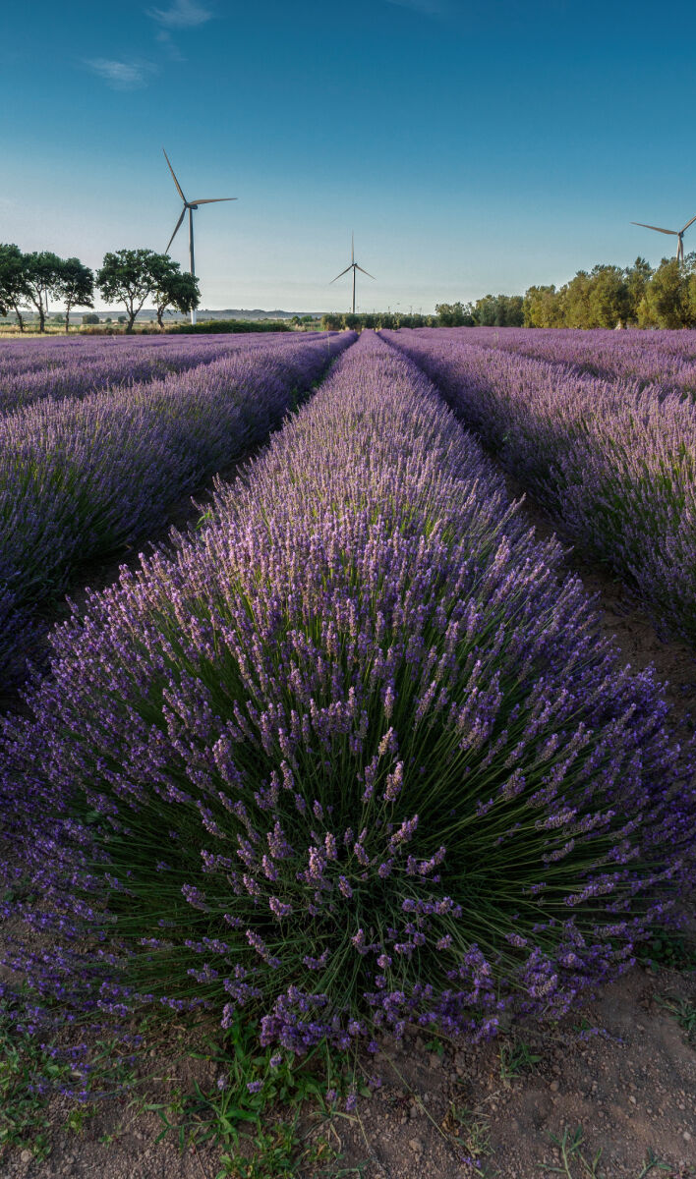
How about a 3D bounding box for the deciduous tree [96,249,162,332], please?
[{"bbox_3d":[-16.764,-22.998,62.972,4.990,6.120,4.990,0,18,0],"label":"deciduous tree"}]

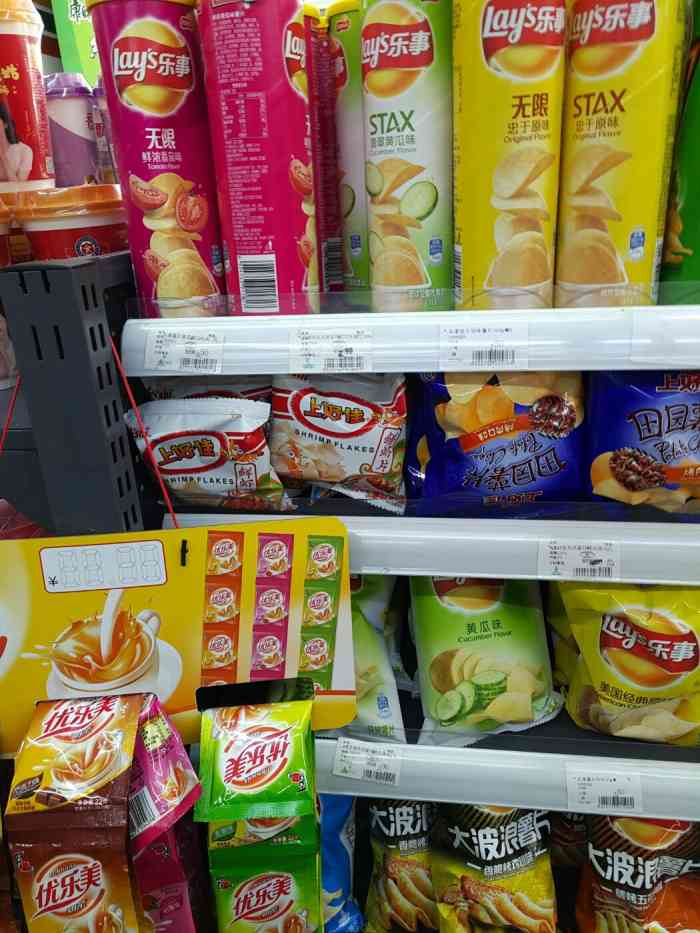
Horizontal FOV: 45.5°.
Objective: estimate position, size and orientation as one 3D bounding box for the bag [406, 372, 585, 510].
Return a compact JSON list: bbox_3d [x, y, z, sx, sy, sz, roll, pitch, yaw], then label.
[{"bbox_3d":[0.108,-0.053,0.625,0.130,0.158,0.052,-2,-5,4],"label":"bag"}]

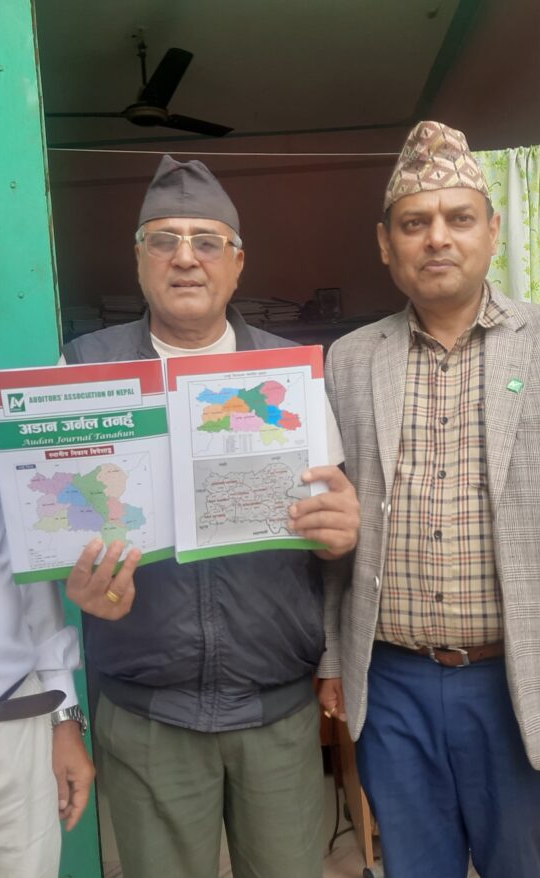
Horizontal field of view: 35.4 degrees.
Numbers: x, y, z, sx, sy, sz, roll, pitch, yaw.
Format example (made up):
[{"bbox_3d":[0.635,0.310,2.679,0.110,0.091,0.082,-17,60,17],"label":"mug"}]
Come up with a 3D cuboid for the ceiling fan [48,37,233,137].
[{"bbox_3d":[-0.632,-1.631,3.789,1.100,0.410,1.100,-4,4,0],"label":"ceiling fan"}]

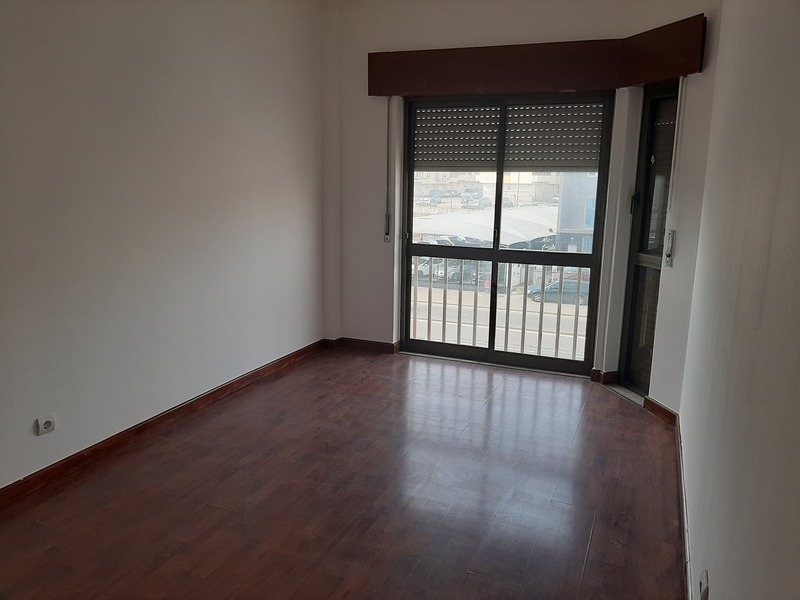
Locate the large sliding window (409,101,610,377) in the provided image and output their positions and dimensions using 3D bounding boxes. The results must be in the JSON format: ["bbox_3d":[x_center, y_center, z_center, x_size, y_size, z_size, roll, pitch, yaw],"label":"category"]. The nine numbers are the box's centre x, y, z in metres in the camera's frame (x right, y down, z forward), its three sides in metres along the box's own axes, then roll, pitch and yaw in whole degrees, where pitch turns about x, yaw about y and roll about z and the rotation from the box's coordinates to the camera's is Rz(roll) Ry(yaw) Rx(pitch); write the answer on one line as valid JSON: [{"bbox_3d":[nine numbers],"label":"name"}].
[{"bbox_3d":[0.730,-0.508,4.670,1.534,1.981,0.080,6,12,22],"label":"large sliding window"}]

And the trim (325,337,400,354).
[{"bbox_3d":[-0.328,0.371,5.138,0.620,0.072,0.025,6,12,22],"label":"trim"}]

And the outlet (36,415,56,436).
[{"bbox_3d":[-1.601,0.571,2.824,0.020,0.083,0.083,6,12,22],"label":"outlet"}]

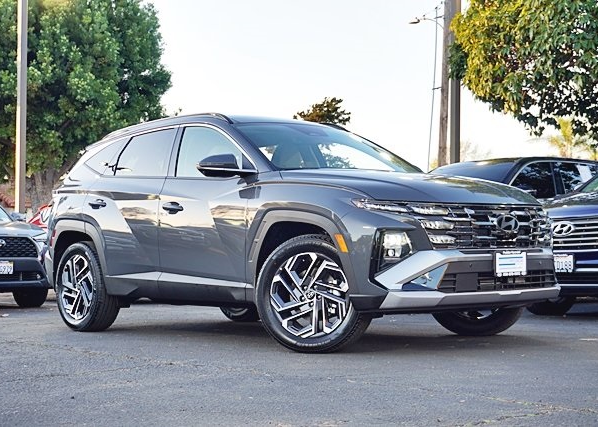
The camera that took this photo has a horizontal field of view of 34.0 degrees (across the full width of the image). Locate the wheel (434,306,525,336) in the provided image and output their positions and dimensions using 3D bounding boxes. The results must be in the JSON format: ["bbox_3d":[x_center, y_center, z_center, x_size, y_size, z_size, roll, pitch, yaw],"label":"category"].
[{"bbox_3d":[1.298,0.531,7.192,0.730,0.730,0.235,-2,-3,22],"label":"wheel"}]

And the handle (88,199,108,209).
[{"bbox_3d":[-1.610,-0.075,7.878,0.060,0.060,0.250,2,-3,-42],"label":"handle"}]

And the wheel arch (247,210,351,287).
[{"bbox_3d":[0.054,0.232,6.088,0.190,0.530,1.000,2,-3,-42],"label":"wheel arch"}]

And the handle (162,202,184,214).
[{"bbox_3d":[-0.912,-0.036,7.069,0.060,0.080,0.240,1,-3,-42],"label":"handle"}]

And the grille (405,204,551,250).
[{"bbox_3d":[1.206,0.086,6.086,1.380,0.280,0.240,2,-3,-42],"label":"grille"}]

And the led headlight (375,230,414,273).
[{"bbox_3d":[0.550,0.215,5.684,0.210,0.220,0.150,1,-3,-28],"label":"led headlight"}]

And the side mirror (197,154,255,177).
[{"bbox_3d":[-0.485,-0.311,6.572,0.280,0.165,0.230,1,-3,-42],"label":"side mirror"}]

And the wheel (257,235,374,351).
[{"bbox_3d":[0.102,0.500,6.095,0.740,0.730,0.240,-2,-3,24],"label":"wheel"}]

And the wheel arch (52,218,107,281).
[{"bbox_3d":[-1.780,0.308,8.077,0.140,0.530,0.900,1,-3,-42],"label":"wheel arch"}]

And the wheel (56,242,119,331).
[{"bbox_3d":[-1.761,0.611,8.143,0.240,0.730,0.740,2,-3,-42],"label":"wheel"}]

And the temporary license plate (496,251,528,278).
[{"bbox_3d":[1.297,0.307,5.978,0.315,0.160,0.025,2,-3,-42],"label":"temporary license plate"}]

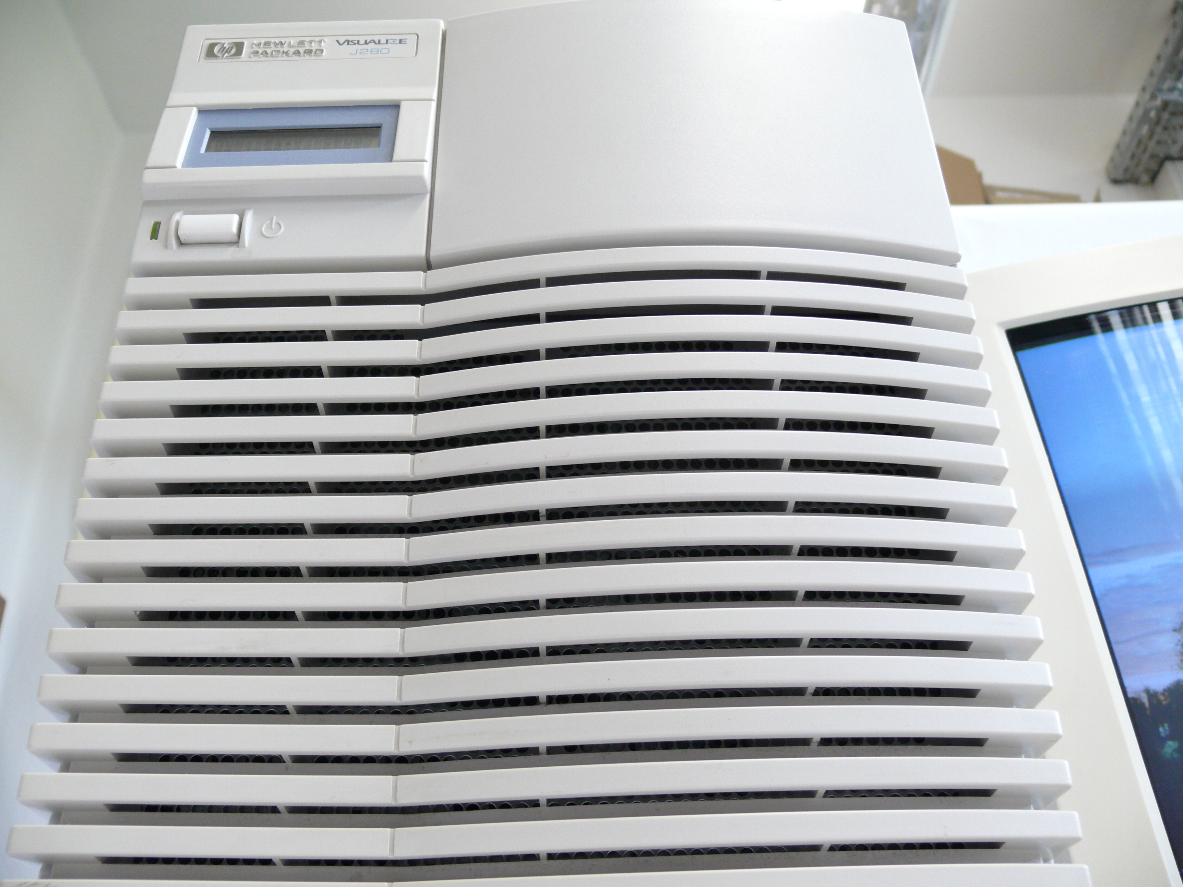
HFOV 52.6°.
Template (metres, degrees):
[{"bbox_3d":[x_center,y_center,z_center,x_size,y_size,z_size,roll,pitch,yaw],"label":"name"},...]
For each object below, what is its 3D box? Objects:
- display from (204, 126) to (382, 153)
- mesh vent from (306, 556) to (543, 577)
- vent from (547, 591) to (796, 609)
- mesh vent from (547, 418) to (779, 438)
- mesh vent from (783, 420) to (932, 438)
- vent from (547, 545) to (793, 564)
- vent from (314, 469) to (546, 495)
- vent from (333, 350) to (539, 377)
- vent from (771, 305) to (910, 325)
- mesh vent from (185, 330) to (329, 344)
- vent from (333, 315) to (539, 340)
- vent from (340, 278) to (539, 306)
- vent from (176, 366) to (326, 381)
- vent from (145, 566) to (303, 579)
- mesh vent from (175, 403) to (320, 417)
[{"bbox_3d":[-0.105,-0.107,0.412,0.062,0.013,0.005,-1,-36,-1],"label":"display"},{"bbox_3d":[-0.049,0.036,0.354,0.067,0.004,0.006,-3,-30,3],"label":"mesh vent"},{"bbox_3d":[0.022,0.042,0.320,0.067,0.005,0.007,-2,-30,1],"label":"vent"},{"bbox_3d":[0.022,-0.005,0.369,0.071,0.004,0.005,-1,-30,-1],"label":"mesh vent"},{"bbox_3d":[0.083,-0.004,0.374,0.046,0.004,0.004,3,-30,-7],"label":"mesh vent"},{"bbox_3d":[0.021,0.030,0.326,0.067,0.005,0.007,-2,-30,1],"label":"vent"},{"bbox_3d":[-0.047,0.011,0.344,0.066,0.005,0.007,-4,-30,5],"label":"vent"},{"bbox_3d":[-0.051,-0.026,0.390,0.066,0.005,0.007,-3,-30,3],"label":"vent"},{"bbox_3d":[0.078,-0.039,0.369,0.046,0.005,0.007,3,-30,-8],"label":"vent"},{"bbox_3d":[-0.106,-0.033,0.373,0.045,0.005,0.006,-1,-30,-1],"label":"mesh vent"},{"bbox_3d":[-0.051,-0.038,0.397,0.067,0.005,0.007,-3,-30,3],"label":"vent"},{"bbox_3d":[-0.049,-0.047,0.377,0.066,0.005,0.007,-4,-30,5],"label":"vent"},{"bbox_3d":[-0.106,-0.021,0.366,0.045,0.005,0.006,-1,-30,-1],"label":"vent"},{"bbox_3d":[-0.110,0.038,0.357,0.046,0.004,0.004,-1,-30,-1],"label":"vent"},{"bbox_3d":[-0.105,-0.010,0.359,0.045,0.005,0.006,-1,-30,-1],"label":"mesh vent"}]

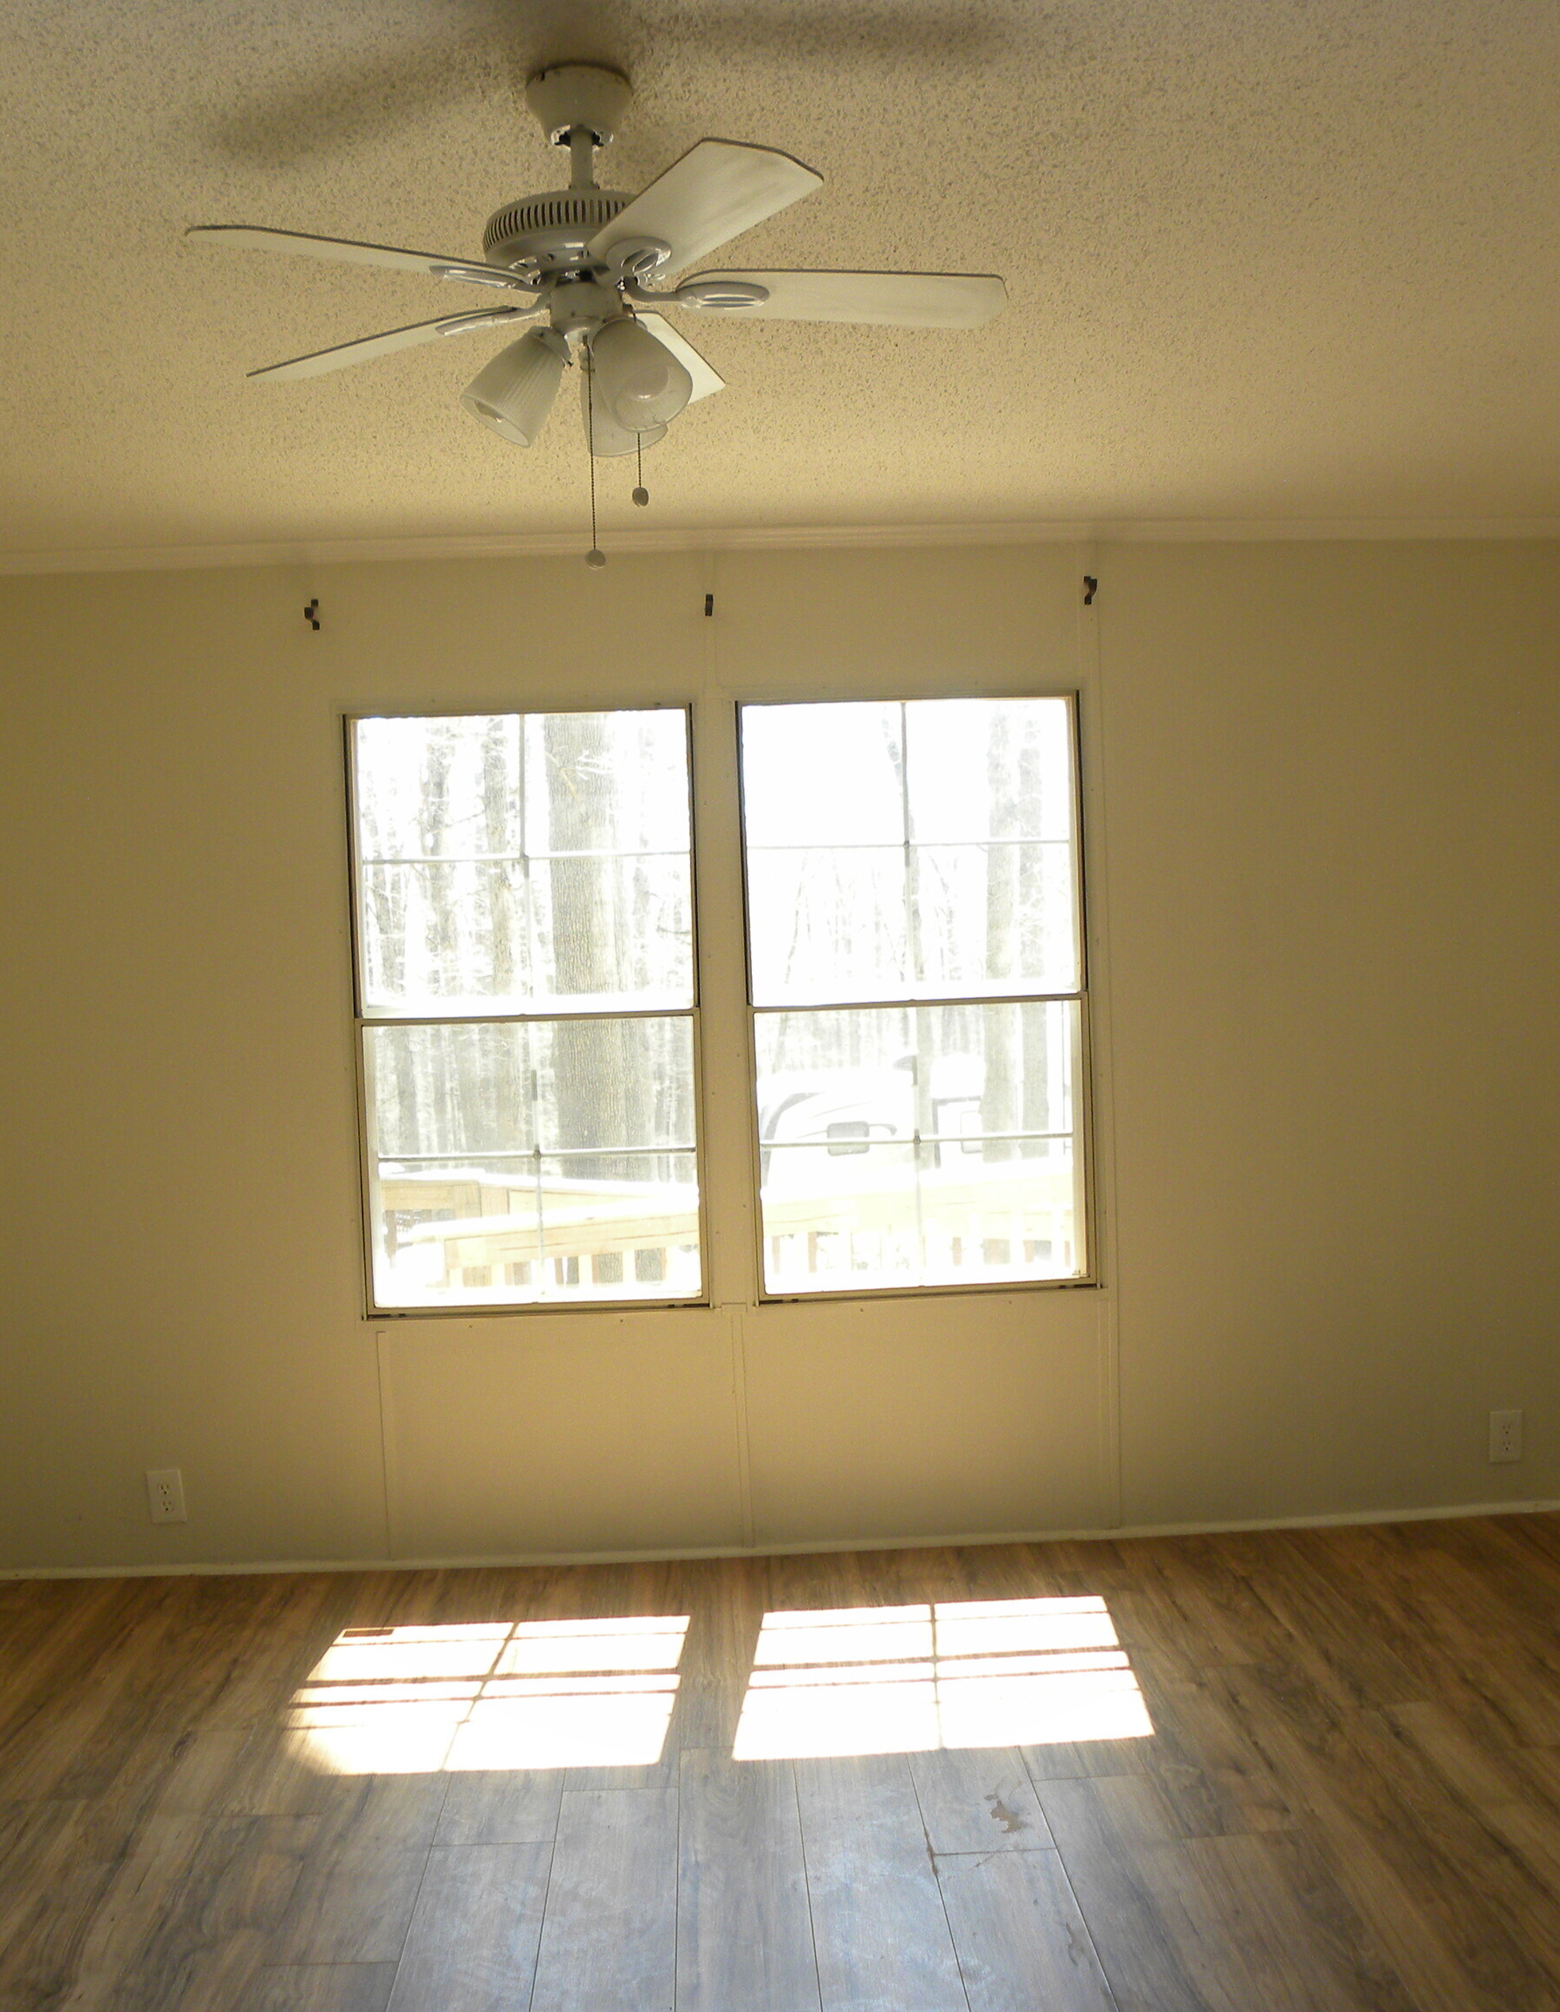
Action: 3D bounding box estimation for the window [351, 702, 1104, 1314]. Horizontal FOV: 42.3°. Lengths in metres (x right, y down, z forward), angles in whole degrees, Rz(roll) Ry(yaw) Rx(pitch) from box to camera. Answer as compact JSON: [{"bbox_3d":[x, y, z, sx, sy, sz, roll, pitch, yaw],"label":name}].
[{"bbox_3d":[-0.120,-0.003,4.448,1.623,1.320,0.090,-2,4,-2],"label":"window"}]

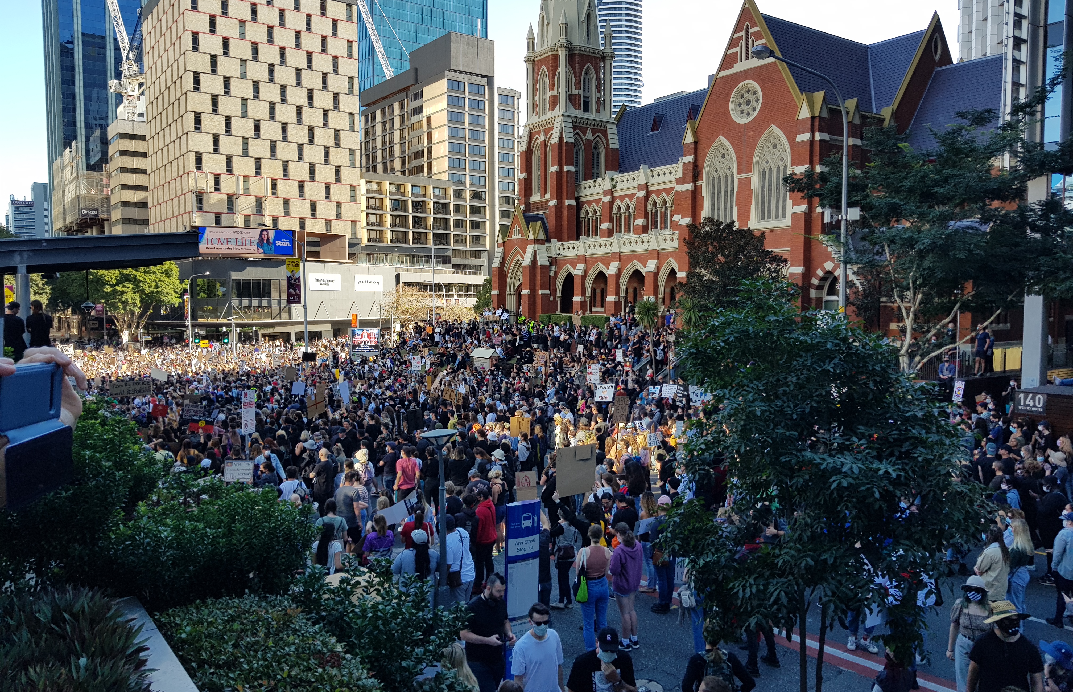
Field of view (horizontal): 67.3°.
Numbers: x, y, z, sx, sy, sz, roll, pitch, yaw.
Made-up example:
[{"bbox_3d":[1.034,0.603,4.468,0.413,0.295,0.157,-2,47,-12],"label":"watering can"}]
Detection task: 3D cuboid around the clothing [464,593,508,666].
[{"bbox_3d":[-0.528,2.913,8.253,0.500,0.700,0.320,-4,5,-43],"label":"clothing"}]

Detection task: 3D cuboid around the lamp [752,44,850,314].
[{"bbox_3d":[6.719,-1.759,20.606,3.500,11.064,0.450,-2,4,-30],"label":"lamp"}]

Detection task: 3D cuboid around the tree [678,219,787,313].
[{"bbox_3d":[8.827,-2.777,36.398,4.700,5.870,4.500,1,4,12],"label":"tree"}]

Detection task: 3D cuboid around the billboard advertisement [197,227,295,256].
[{"bbox_3d":[-38.682,-13.875,107.329,12.250,3.328,0.400,-2,4,-33],"label":"billboard advertisement"}]

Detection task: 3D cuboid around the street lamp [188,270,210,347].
[{"bbox_3d":[-29.286,-1.849,70.021,2.100,9.446,0.400,-2,4,-21],"label":"street lamp"}]

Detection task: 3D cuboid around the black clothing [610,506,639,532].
[{"bbox_3d":[1.410,2.876,12.910,0.490,0.700,0.300,-2,4,-23],"label":"black clothing"}]

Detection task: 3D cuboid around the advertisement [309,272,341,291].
[{"bbox_3d":[-29.311,-8.862,111.968,0.250,2.322,5.195,3,5,40],"label":"advertisement"}]

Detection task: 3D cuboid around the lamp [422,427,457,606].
[{"bbox_3d":[-1.308,2.568,10.986,0.480,2.886,0.480,0,4,0],"label":"lamp"}]

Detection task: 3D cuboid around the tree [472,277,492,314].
[{"bbox_3d":[-3.733,-3.361,65.919,3.300,4.713,3.200,-2,4,-30],"label":"tree"}]

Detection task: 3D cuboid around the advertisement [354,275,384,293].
[{"bbox_3d":[-24.415,-9.164,117.798,0.250,2.297,5.123,3,5,40],"label":"advertisement"}]

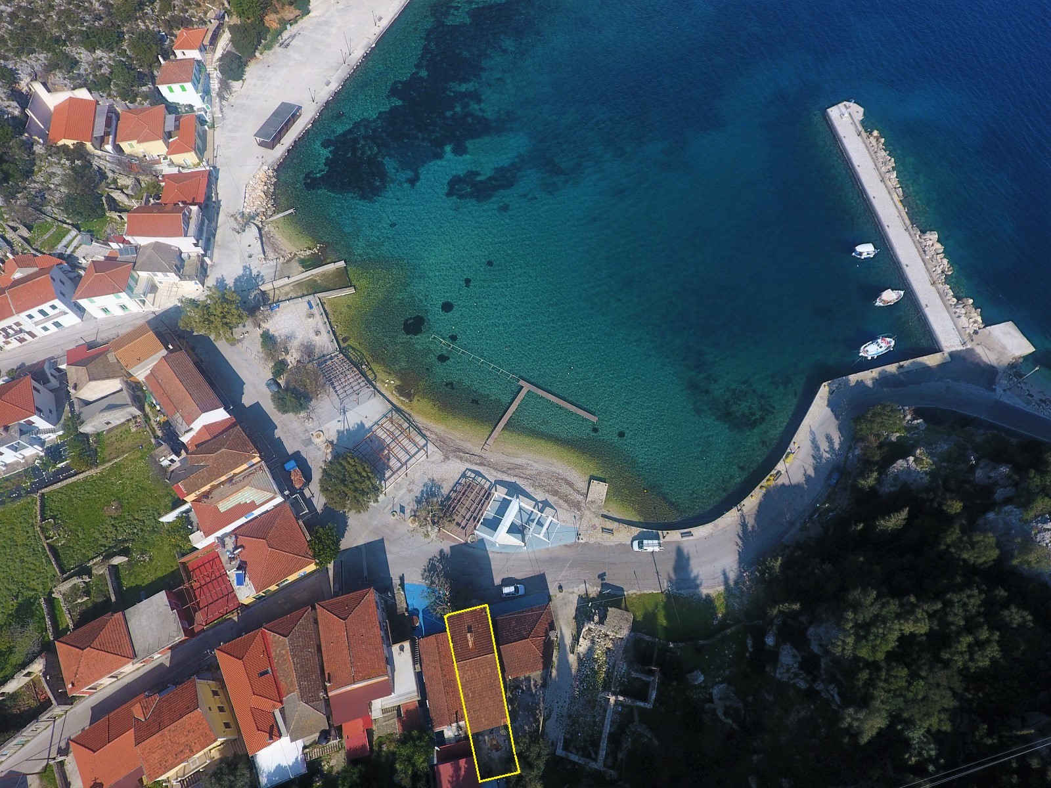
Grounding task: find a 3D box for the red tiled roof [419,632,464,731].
[{"bbox_3d":[-11.540,40.400,85.920,5.360,1.700,12.200,-12,62,-7],"label":"red tiled roof"}]

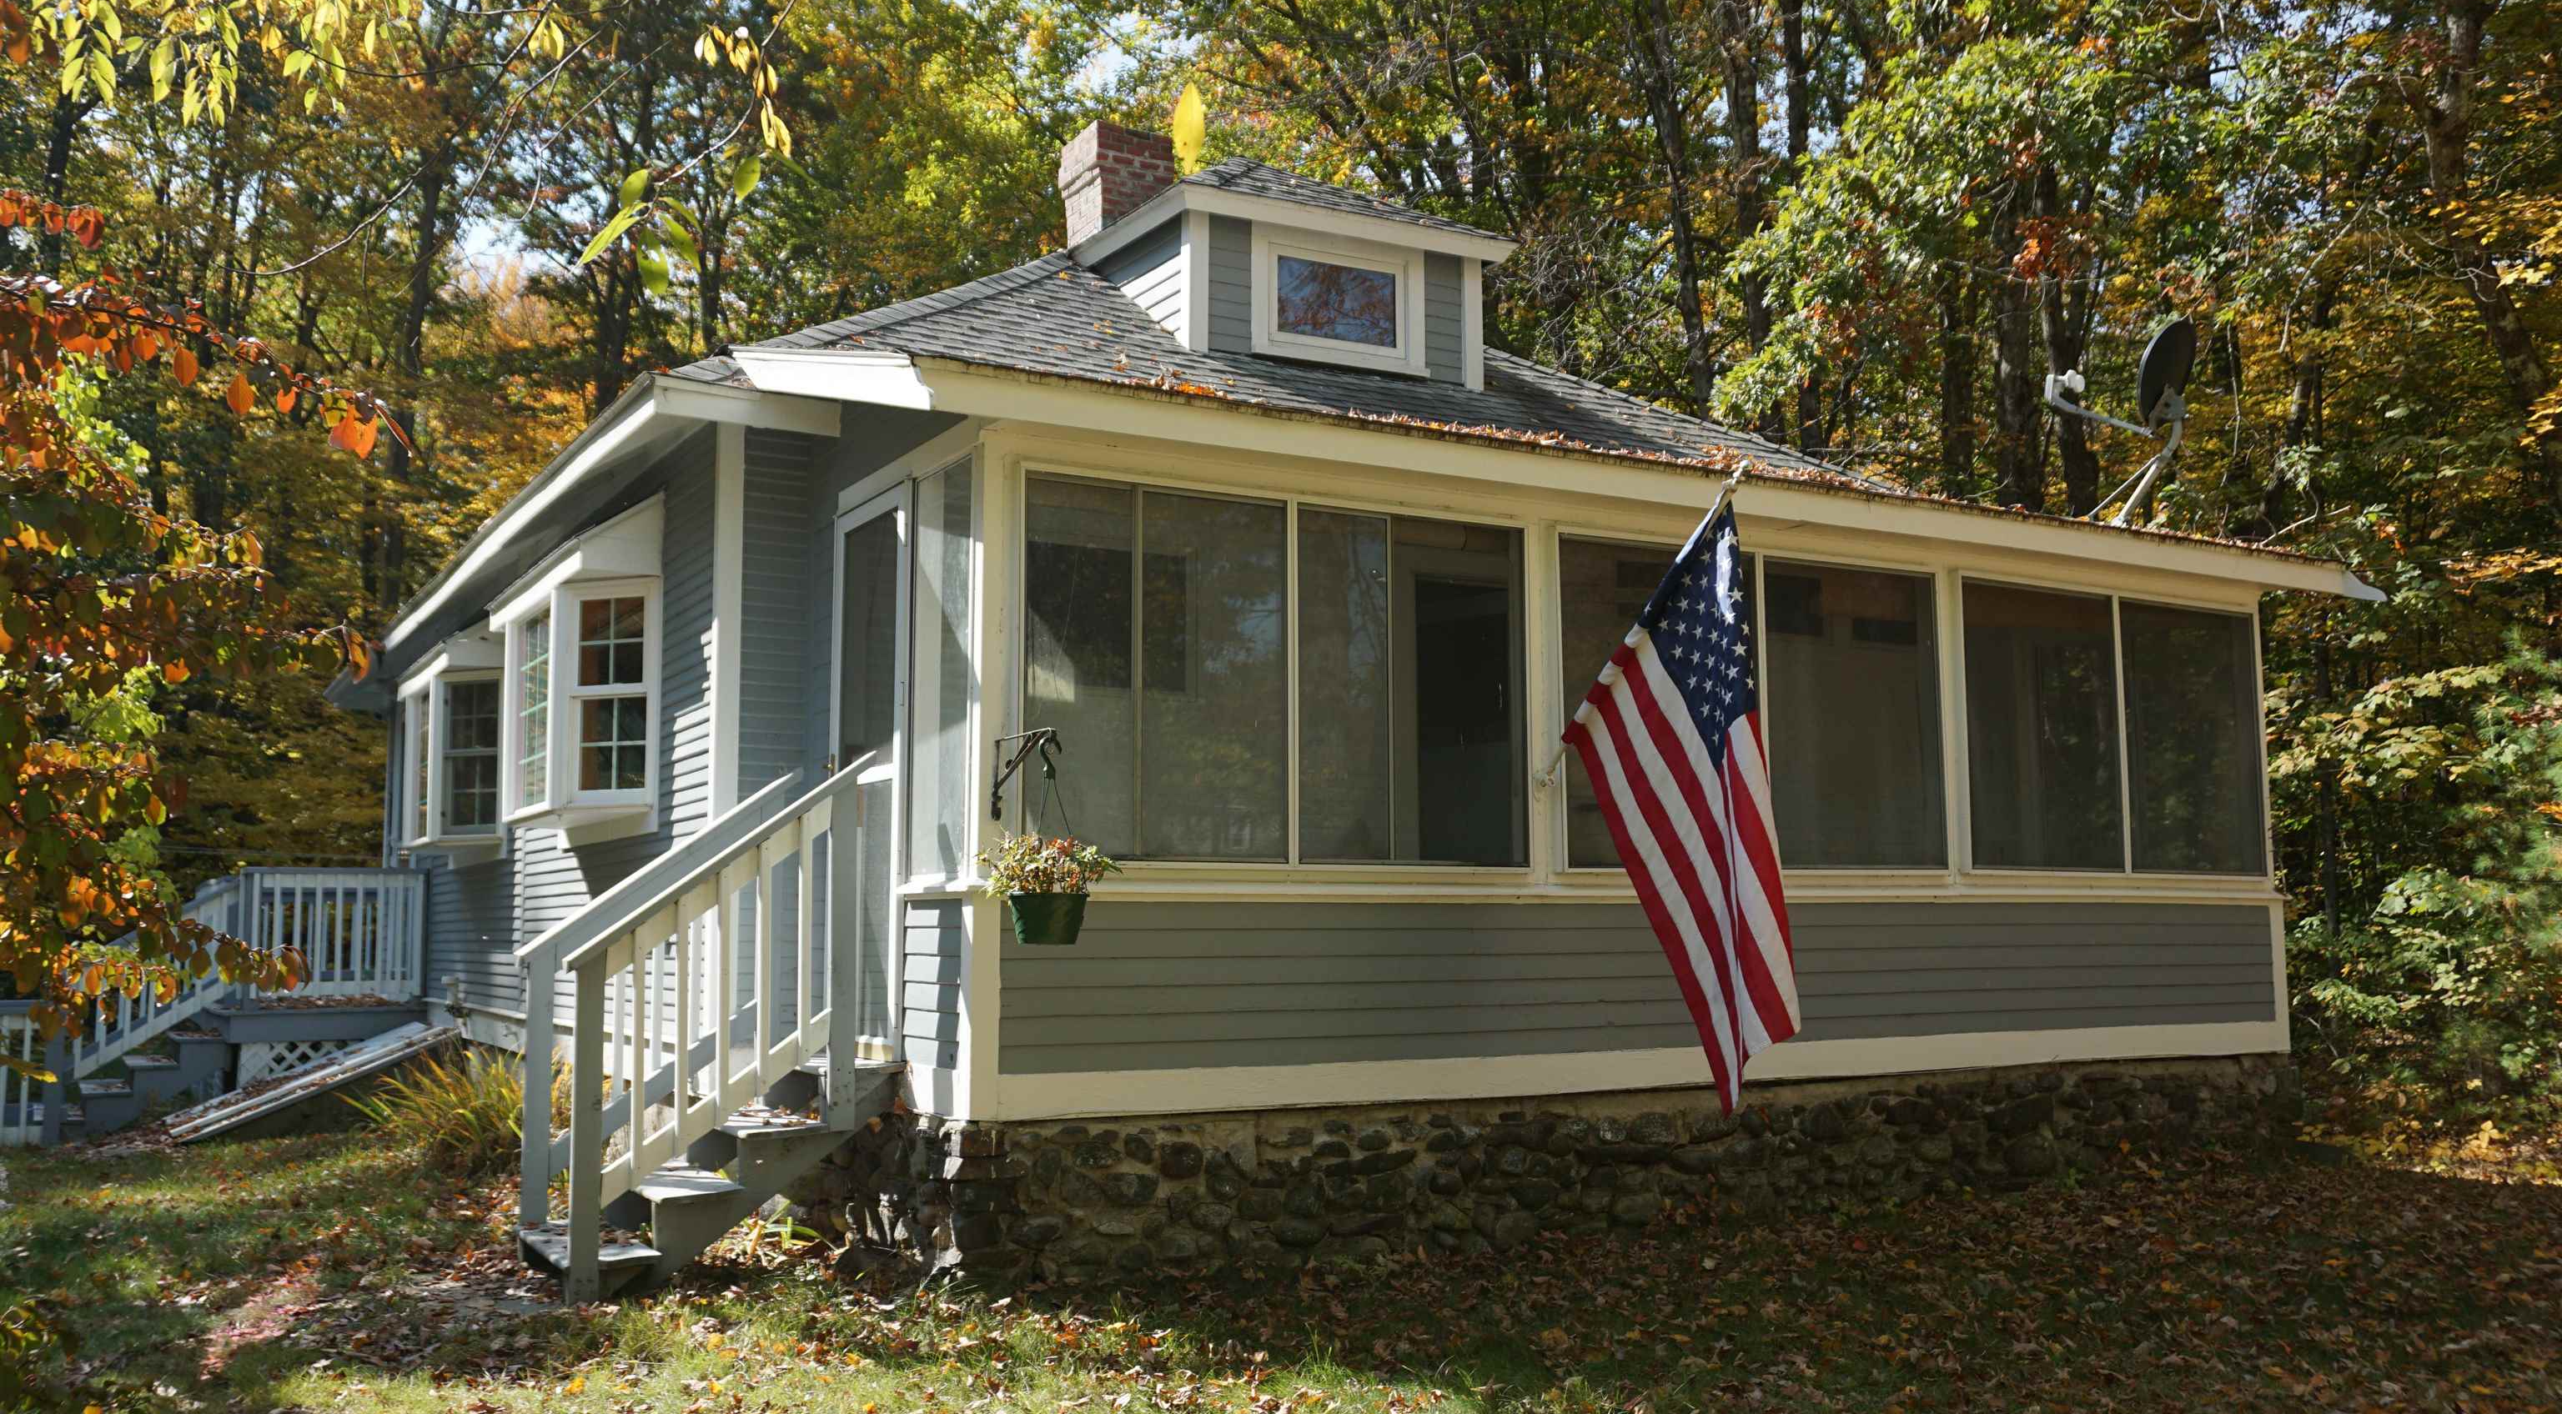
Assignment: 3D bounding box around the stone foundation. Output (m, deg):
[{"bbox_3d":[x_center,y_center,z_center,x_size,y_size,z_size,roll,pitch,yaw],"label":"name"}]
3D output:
[{"bbox_3d":[1.608,1.927,9.172,7.271,0.550,1.841,4,-7,-31],"label":"stone foundation"}]

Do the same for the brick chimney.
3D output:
[{"bbox_3d":[-1.132,-3.563,13.976,0.596,0.819,0.583,4,-7,-31],"label":"brick chimney"}]

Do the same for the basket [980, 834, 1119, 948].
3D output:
[{"bbox_3d":[-0.740,0.581,6.348,0.420,0.360,0.400,0,-6,0],"label":"basket"}]

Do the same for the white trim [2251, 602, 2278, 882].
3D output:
[{"bbox_3d":[5.108,0.176,10.431,0.069,1.461,0.085,4,-7,-31],"label":"white trim"}]

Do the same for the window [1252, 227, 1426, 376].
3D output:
[{"bbox_3d":[0.369,-2.350,11.517,1.205,0.766,0.079,4,-7,-31],"label":"window"}]

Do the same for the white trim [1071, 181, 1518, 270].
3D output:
[{"bbox_3d":[0.077,-2.650,12.033,2.234,0.157,1.369,4,-7,-31],"label":"white trim"}]

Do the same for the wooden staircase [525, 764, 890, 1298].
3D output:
[{"bbox_3d":[-2.128,1.093,7.164,1.038,1.834,0.982,4,-7,-31],"label":"wooden staircase"}]

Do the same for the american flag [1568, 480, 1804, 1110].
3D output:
[{"bbox_3d":[1.443,0.362,7.322,0.280,2.146,1.169,4,-7,-31],"label":"american flag"}]

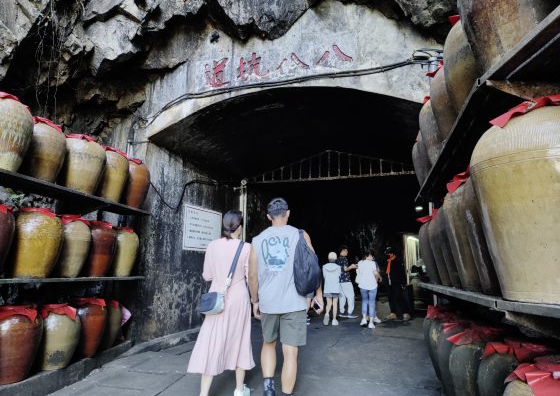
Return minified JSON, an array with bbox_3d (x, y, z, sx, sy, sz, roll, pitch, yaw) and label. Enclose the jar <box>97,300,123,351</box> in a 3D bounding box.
[{"bbox_3d":[-2.020,1.489,4.663,0.320,0.570,0.320,0,-11,0],"label":"jar"}]

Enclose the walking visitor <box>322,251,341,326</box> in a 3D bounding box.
[{"bbox_3d":[1.092,1.922,8.235,0.430,1.500,0.350,-2,-11,8],"label":"walking visitor"}]

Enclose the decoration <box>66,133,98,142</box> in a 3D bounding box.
[{"bbox_3d":[-2.050,-0.604,4.057,0.310,0.090,0.320,0,-11,0],"label":"decoration"}]

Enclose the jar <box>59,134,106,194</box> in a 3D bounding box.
[{"bbox_3d":[-2.087,-0.354,4.102,0.435,0.580,0.435,0,-11,0],"label":"jar"}]

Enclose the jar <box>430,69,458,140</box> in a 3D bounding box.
[{"bbox_3d":[1.155,-0.628,2.423,0.390,0.610,0.390,0,-11,0],"label":"jar"}]

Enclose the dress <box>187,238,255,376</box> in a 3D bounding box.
[{"bbox_3d":[-0.515,0.922,3.387,0.570,1.120,0.420,-1,-11,4],"label":"dress"}]

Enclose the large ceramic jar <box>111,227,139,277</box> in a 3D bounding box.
[{"bbox_3d":[-1.942,0.668,4.838,0.345,0.610,0.345,0,-11,0],"label":"large ceramic jar"}]

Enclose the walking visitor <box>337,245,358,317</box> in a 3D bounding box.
[{"bbox_3d":[1.602,2.001,9.375,0.480,1.700,0.480,-1,-11,3],"label":"walking visitor"}]

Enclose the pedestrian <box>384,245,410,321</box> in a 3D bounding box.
[{"bbox_3d":[2.794,2.023,9.234,0.460,1.680,0.480,4,-11,-18],"label":"pedestrian"}]

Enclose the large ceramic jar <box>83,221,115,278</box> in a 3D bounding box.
[{"bbox_3d":[-2.023,0.570,4.340,0.360,0.617,0.360,0,-11,0],"label":"large ceramic jar"}]

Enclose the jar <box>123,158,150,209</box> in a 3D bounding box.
[{"bbox_3d":[-1.917,-0.184,5.167,0.350,0.647,0.350,0,-11,0],"label":"jar"}]

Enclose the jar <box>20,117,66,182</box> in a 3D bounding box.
[{"bbox_3d":[-2.210,-0.426,3.606,0.390,0.620,0.390,0,-11,0],"label":"jar"}]

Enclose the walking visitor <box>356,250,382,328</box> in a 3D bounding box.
[{"bbox_3d":[1.827,1.873,8.121,0.500,1.580,0.380,-3,-11,14],"label":"walking visitor"}]

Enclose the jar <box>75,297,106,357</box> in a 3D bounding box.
[{"bbox_3d":[-2.060,1.388,4.193,0.350,0.600,0.350,0,-11,0],"label":"jar"}]

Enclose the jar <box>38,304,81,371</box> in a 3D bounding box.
[{"bbox_3d":[-2.101,1.312,3.692,0.375,0.570,0.375,0,-11,0],"label":"jar"}]

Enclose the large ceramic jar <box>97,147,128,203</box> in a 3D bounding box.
[{"bbox_3d":[-2.003,-0.280,4.631,0.360,0.633,0.360,0,-11,0],"label":"large ceramic jar"}]

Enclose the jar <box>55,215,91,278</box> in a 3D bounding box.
[{"bbox_3d":[-2.093,0.485,3.905,0.360,0.619,0.360,0,-11,0],"label":"jar"}]

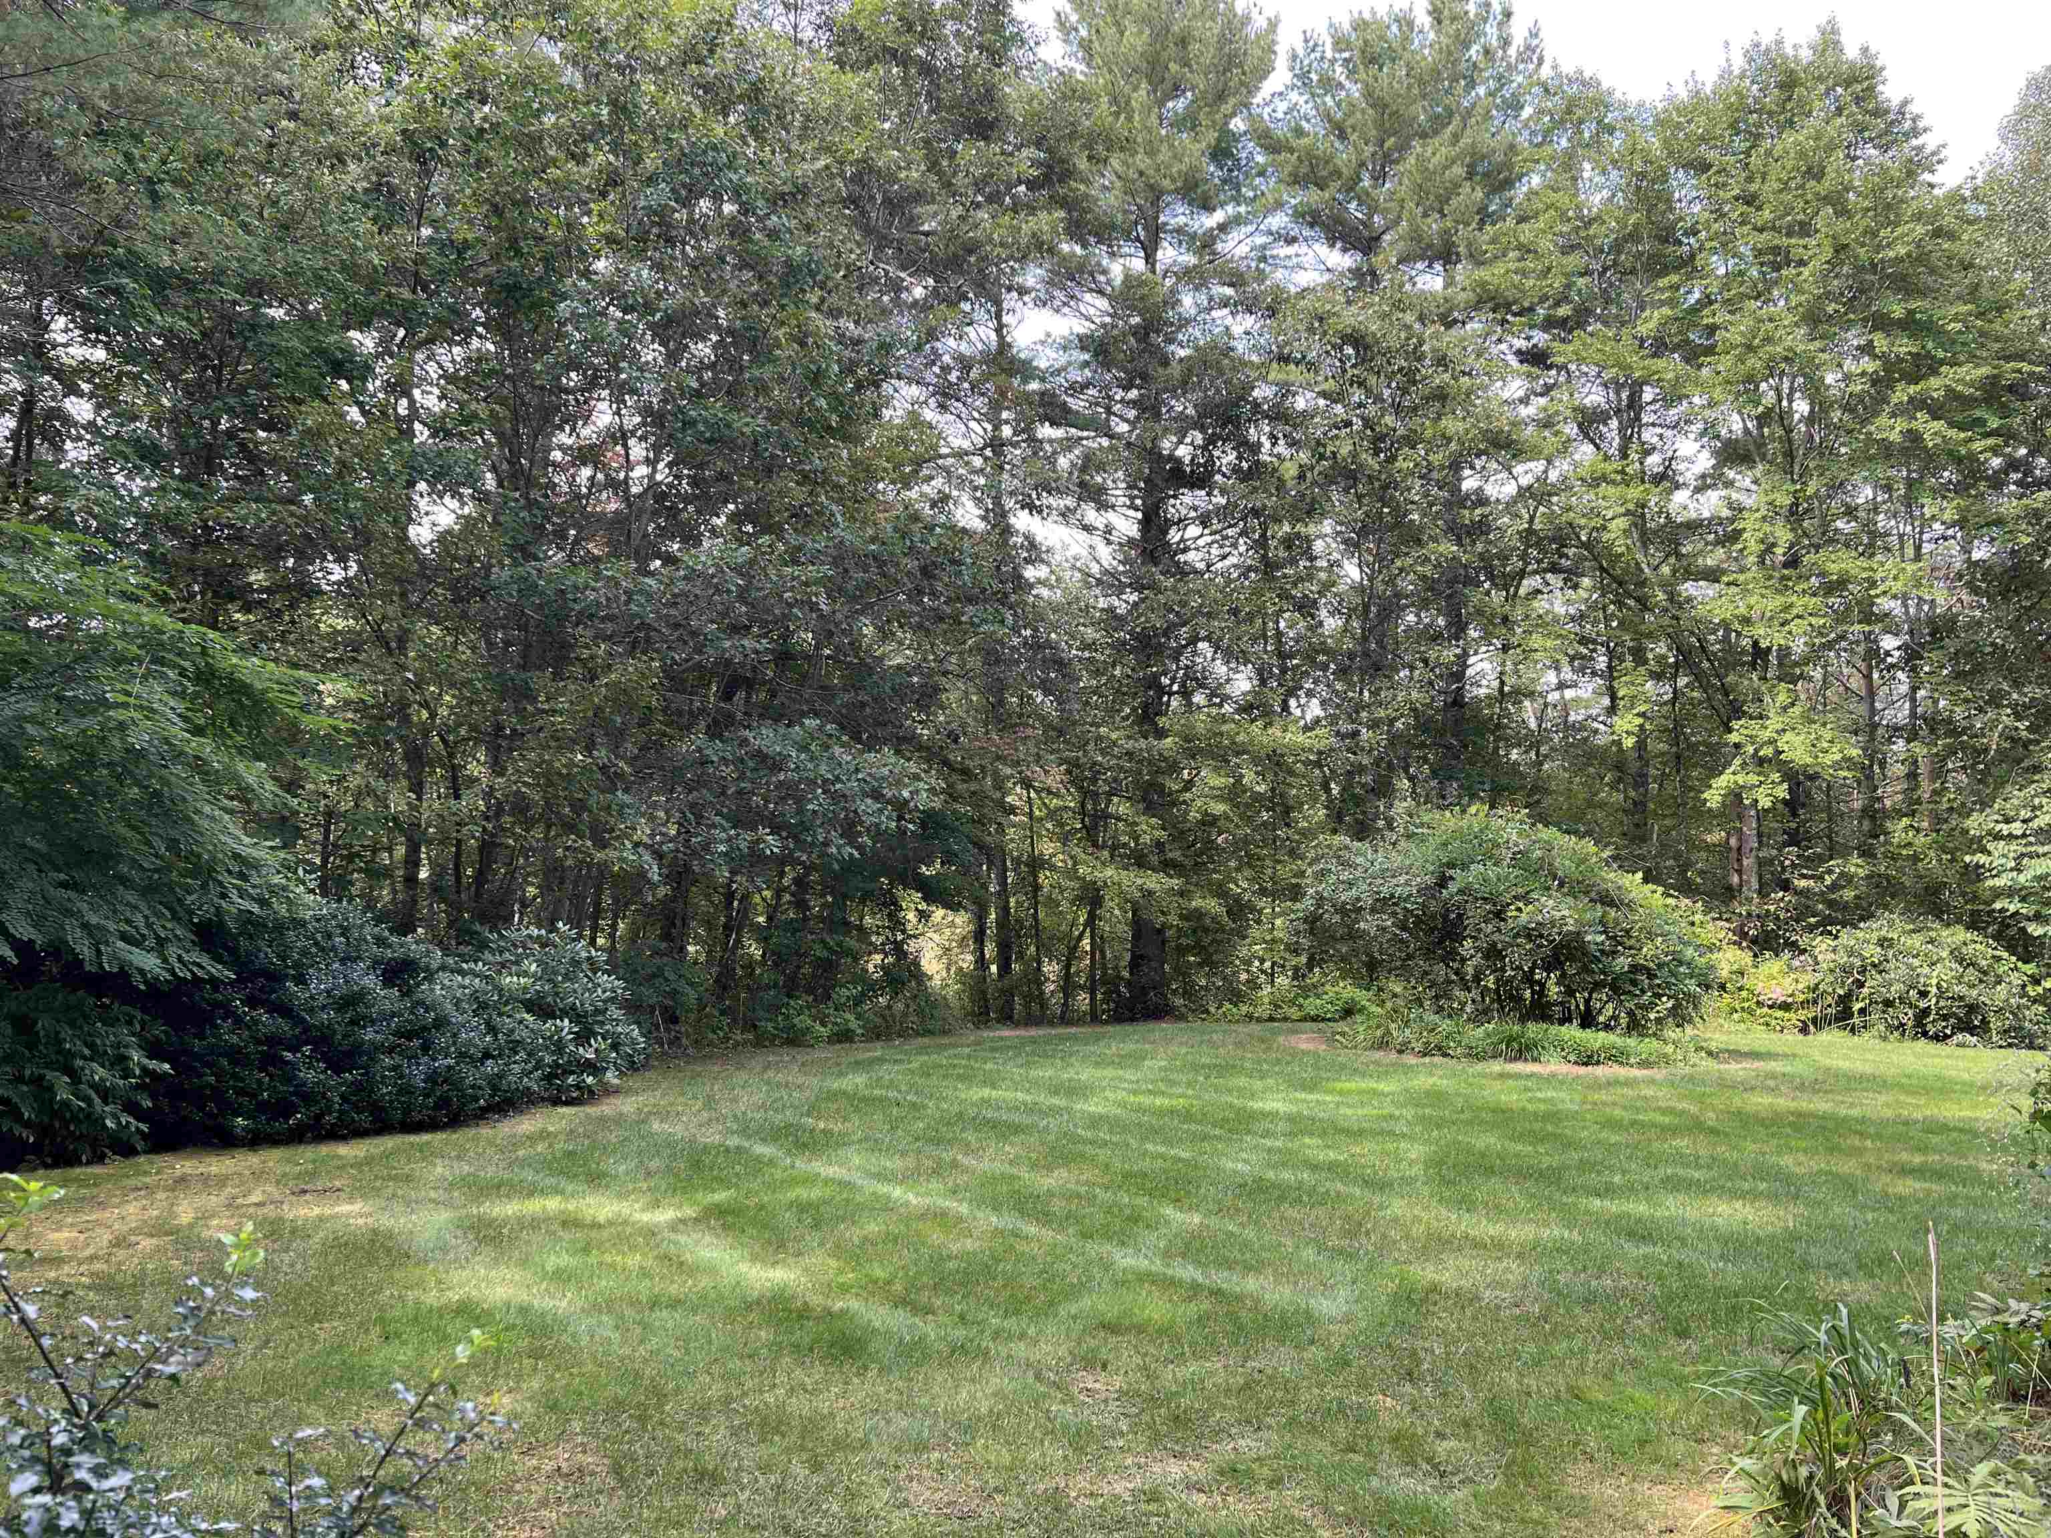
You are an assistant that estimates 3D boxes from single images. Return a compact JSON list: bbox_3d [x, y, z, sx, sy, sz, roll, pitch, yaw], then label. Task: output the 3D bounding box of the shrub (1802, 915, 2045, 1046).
[{"bbox_3d":[9.042,2.010,15.386,2.200,1.220,1.800,-2,-4,30],"label":"shrub"}]

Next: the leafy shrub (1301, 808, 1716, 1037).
[{"bbox_3d":[4.657,1.521,14.784,3.600,2.120,3.000,-1,-4,17],"label":"leafy shrub"}]

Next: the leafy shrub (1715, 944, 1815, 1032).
[{"bbox_3d":[7.530,2.185,15.615,1.000,0.900,0.900,-2,-4,25],"label":"leafy shrub"}]

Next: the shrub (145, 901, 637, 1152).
[{"bbox_3d":[-4.416,1.606,10.451,2.960,1.407,1.941,3,-4,-37],"label":"shrub"}]

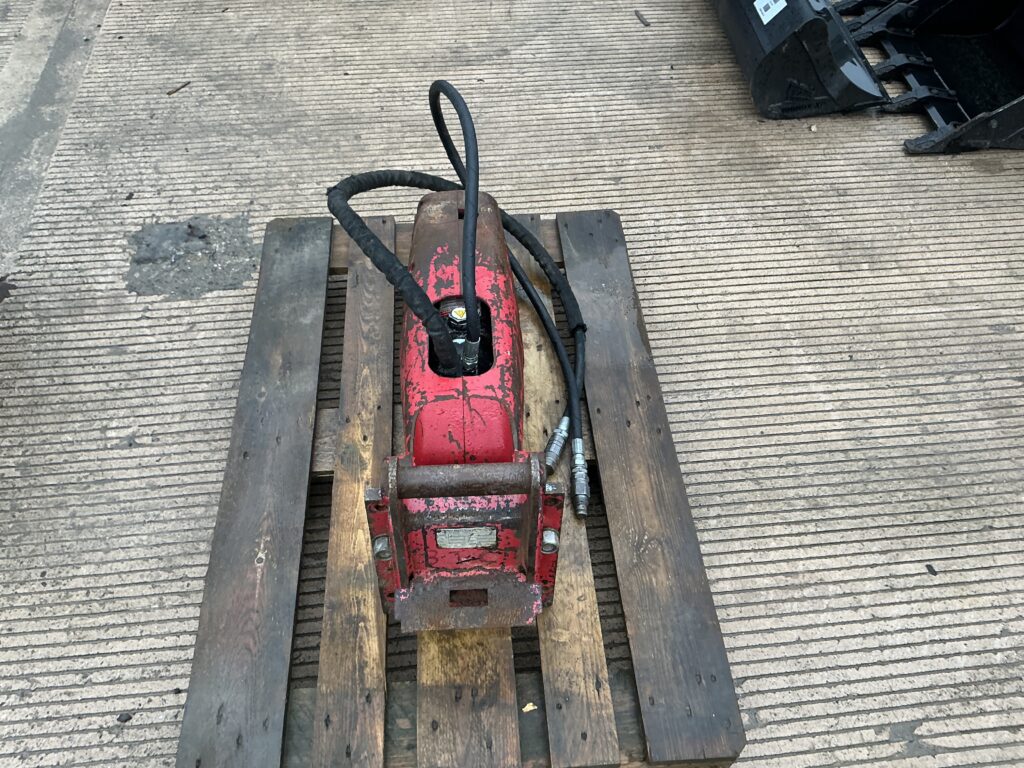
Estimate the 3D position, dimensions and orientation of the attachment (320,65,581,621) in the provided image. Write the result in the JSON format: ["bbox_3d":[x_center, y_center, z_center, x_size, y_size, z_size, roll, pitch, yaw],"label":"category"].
[{"bbox_3d":[-0.093,-0.130,1.375,0.405,0.490,1.030,-1,51,-4],"label":"attachment"}]

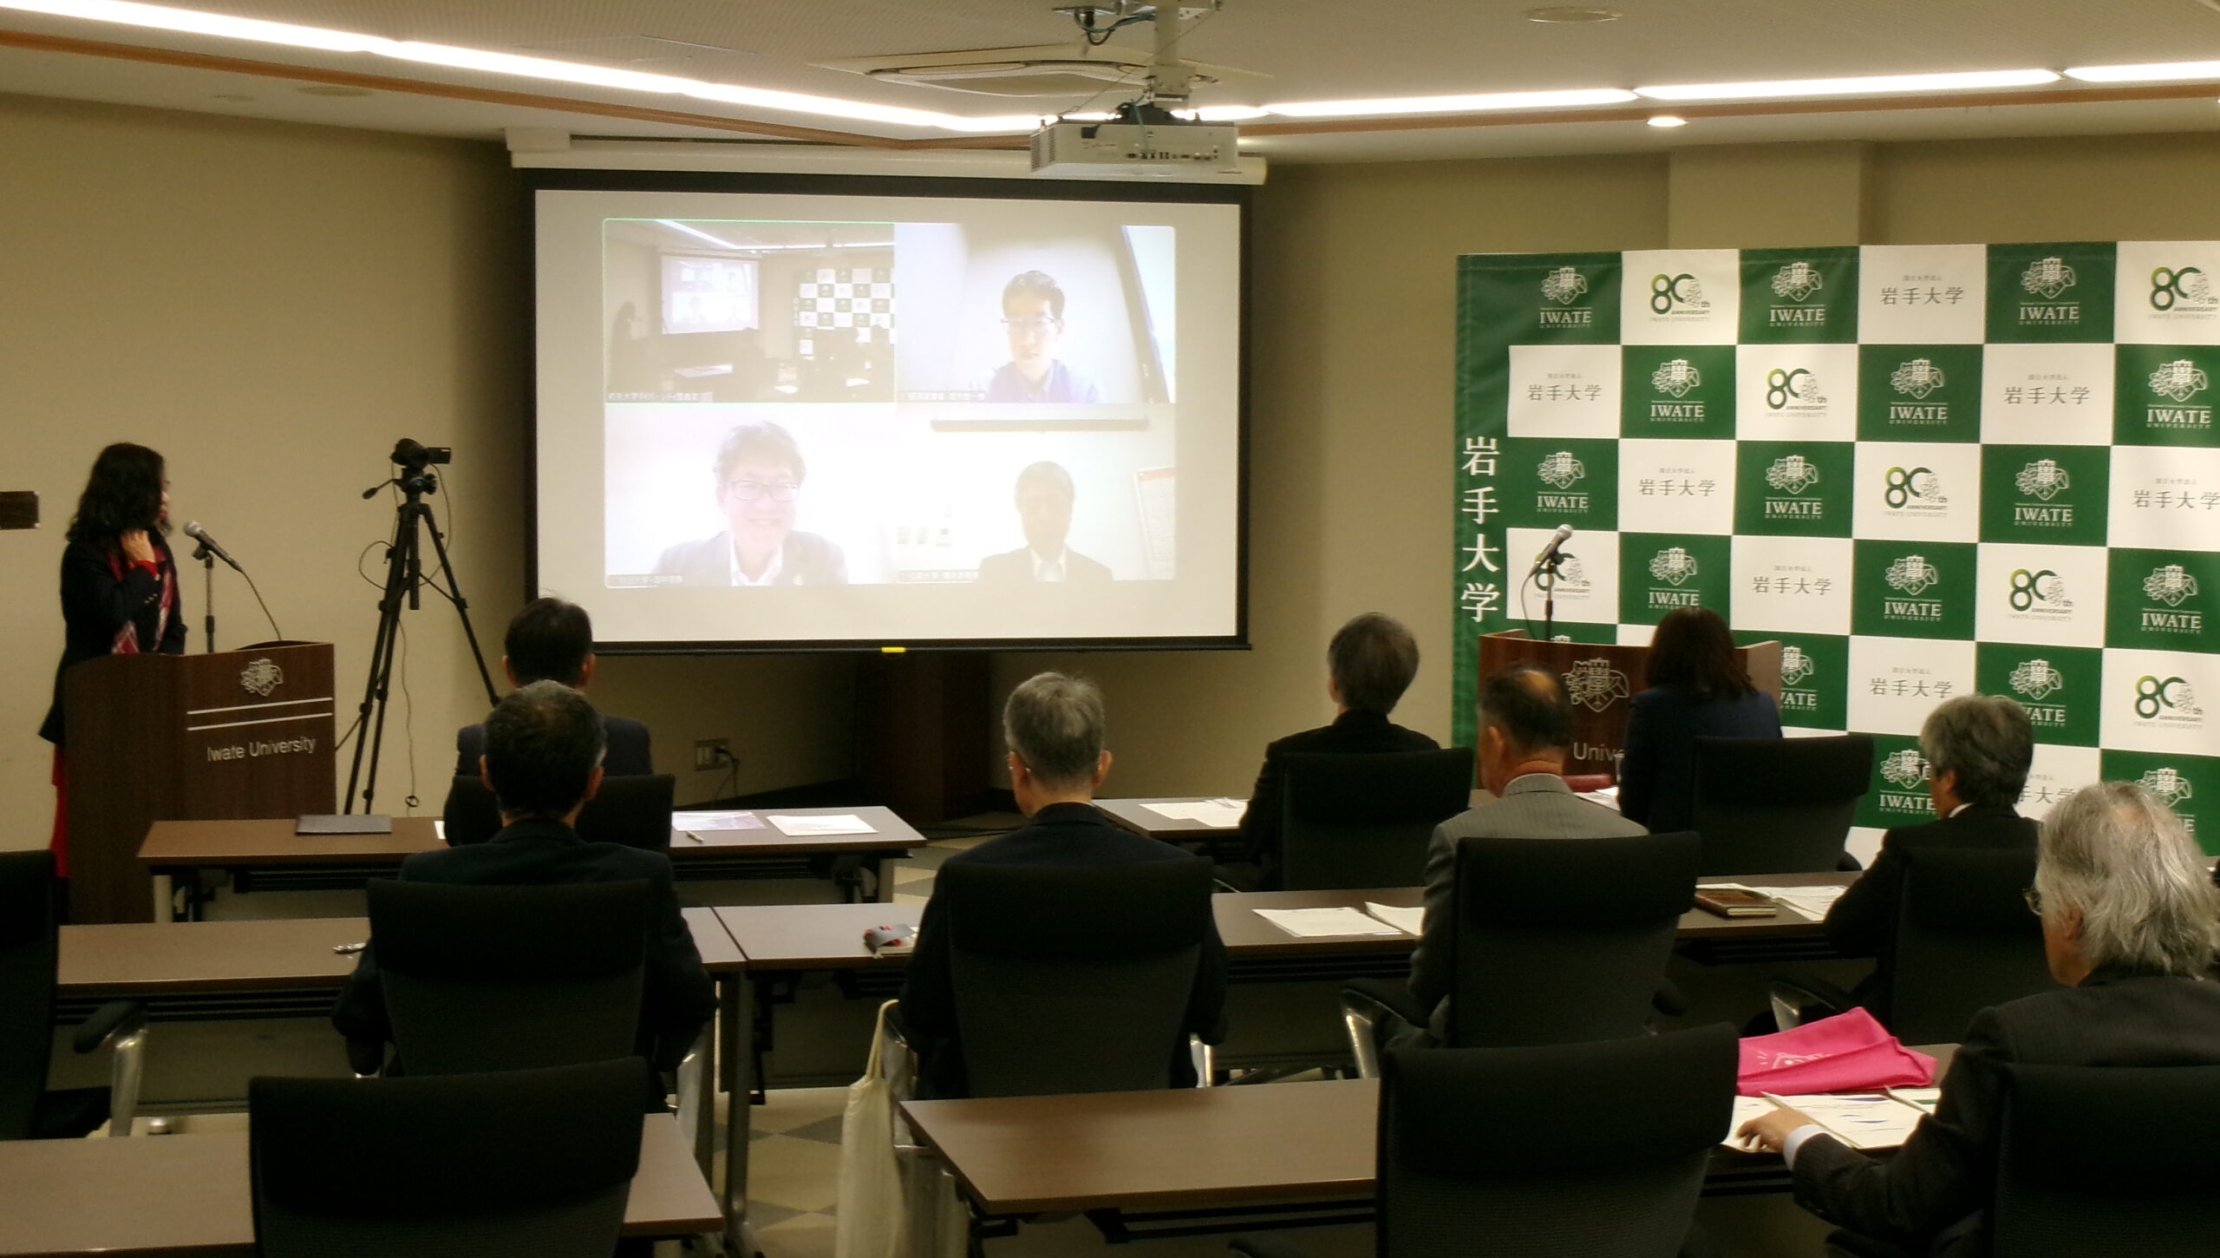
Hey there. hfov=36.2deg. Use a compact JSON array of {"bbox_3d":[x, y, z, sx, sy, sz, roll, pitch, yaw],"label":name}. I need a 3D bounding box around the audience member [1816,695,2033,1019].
[{"bbox_3d":[1.568,0.710,6.703,0.550,1.250,0.750,-1,4,-16],"label":"audience member"}]

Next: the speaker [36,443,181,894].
[{"bbox_3d":[-2.662,0.278,9.066,0.320,1.570,0.450,2,5,15],"label":"speaker"}]

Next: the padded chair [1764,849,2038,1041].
[{"bbox_3d":[1.623,0.844,6.625,0.660,0.970,0.660,-1,5,-11],"label":"padded chair"}]

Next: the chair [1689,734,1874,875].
[{"bbox_3d":[1.425,0.706,8.049,0.660,0.970,0.660,-1,6,-18],"label":"chair"}]

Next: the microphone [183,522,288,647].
[{"bbox_3d":[-2.309,-0.111,8.899,0.260,0.360,0.150,4,6,32],"label":"microphone"}]

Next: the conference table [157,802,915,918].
[{"bbox_3d":[-1.351,0.824,8.001,1.780,0.700,0.600,-1,5,-12],"label":"conference table"}]

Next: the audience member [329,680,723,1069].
[{"bbox_3d":[-1.026,0.716,6.053,0.640,1.280,0.750,0,5,-7],"label":"audience member"}]

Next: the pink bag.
[{"bbox_3d":[1.140,0.663,5.504,0.390,0.120,0.260,-1,5,-15],"label":"pink bag"}]

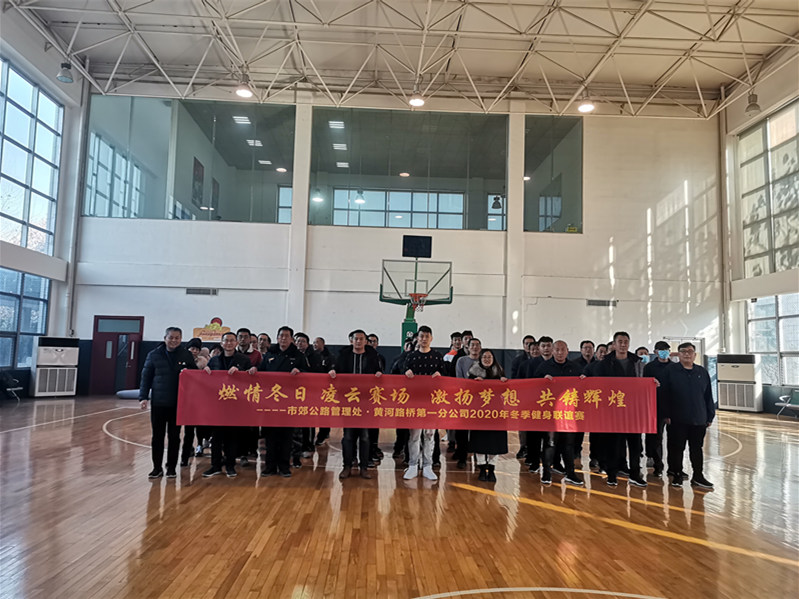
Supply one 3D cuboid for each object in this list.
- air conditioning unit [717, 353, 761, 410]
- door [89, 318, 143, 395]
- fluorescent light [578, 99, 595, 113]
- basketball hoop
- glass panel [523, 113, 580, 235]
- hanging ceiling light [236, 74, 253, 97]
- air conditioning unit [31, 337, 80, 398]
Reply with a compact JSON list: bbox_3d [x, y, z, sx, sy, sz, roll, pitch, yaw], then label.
[{"bbox_3d":[10.885,2.673,19.175,0.530,1.786,1.107,6,-7,-38],"label":"air conditioning unit"},{"bbox_3d":[-9.189,1.832,19.522,1.603,2.576,0.160,2,-5,-3],"label":"door"},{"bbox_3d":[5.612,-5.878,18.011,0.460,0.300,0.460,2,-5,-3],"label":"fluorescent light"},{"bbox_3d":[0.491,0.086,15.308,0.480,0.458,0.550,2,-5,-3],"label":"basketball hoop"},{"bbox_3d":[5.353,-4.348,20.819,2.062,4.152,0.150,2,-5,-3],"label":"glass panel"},{"bbox_3d":[-4.519,-6.281,17.576,0.460,0.530,0.460,2,-5,-3],"label":"hanging ceiling light"},{"bbox_3d":[-10.506,2.080,18.307,0.530,1.786,1.107,-4,-8,44],"label":"air conditioning unit"}]

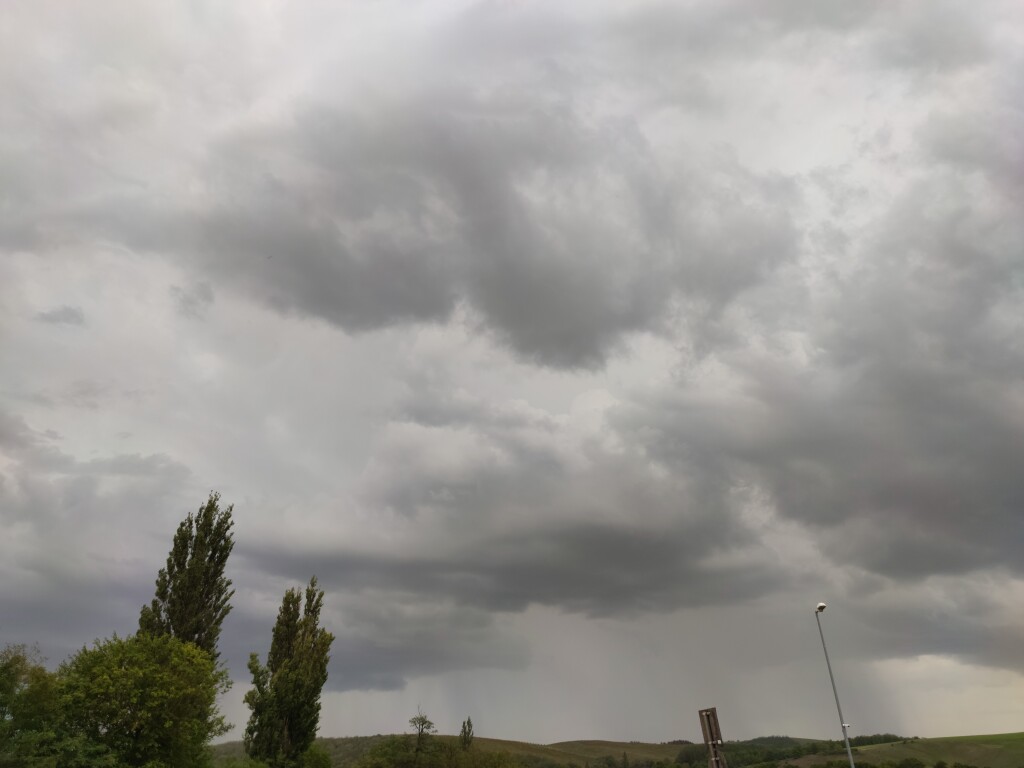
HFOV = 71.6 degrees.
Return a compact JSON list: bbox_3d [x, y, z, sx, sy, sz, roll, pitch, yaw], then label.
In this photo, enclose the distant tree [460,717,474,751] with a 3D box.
[{"bbox_3d":[-13.193,102.154,205.872,4.100,9.360,4.100,0,-29,-4],"label":"distant tree"}]

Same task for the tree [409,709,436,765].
[{"bbox_3d":[-15.888,61.980,124.665,5.000,9.130,5.000,2,-29,-6],"label":"tree"}]

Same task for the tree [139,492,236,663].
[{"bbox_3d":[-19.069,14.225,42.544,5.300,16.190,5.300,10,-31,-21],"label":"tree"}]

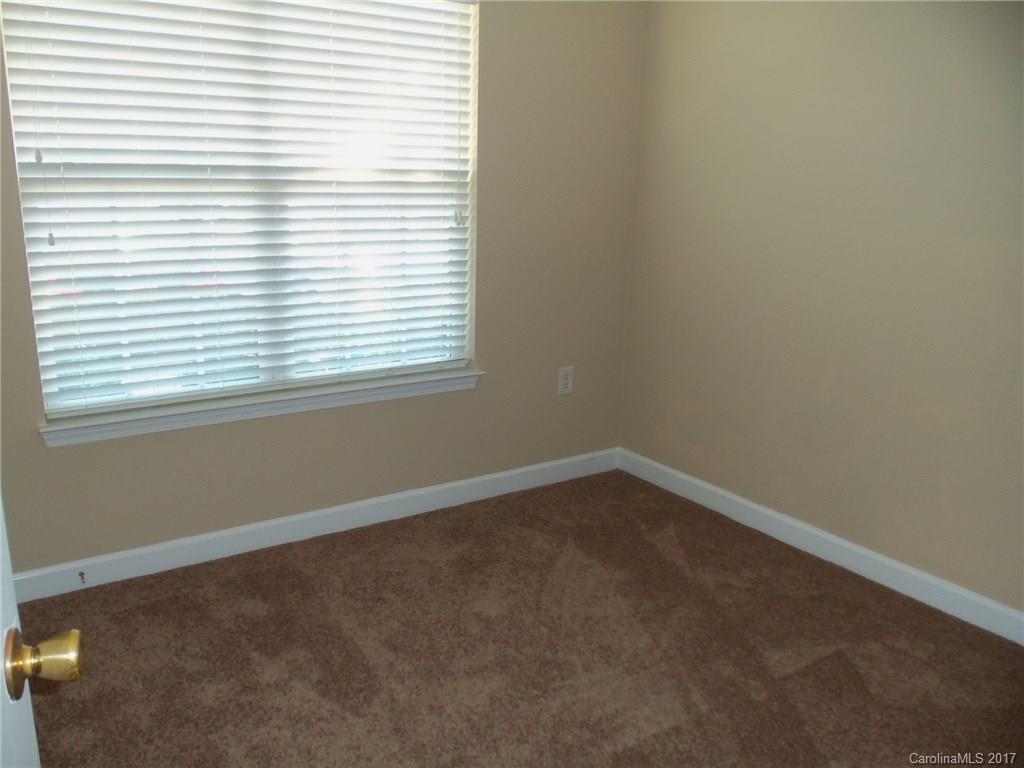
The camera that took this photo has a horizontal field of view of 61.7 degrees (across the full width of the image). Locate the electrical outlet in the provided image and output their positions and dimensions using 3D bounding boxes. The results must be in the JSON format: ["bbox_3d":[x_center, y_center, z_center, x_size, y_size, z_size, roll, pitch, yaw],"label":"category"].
[{"bbox_3d":[0.240,-0.015,3.771,0.071,0.115,0.009,-8,17,-34],"label":"electrical outlet"}]

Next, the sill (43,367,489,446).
[{"bbox_3d":[-0.798,0.064,3.084,1.601,0.075,0.090,-8,17,-34],"label":"sill"}]

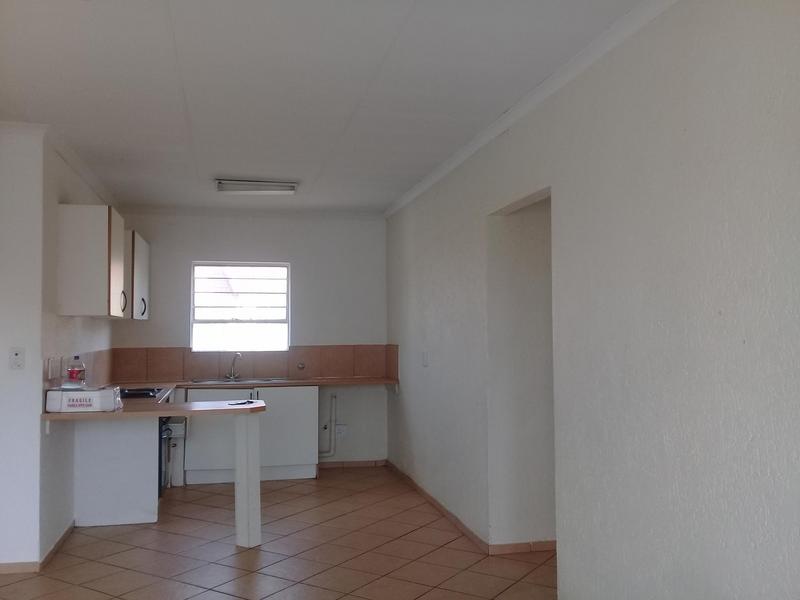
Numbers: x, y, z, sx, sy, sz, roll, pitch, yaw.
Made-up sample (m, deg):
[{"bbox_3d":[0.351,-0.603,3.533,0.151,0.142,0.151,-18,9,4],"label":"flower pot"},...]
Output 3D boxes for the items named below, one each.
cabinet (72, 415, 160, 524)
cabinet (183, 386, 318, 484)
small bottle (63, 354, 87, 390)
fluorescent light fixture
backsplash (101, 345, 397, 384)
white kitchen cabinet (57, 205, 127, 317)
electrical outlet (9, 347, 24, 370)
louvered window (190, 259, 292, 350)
[{"bbox_3d":[-2.117,1.202,5.487,0.570,0.873,0.619,0,-3,-13],"label":"cabinet"},{"bbox_3d":[-1.396,1.253,6.777,1.187,0.876,0.477,0,-3,-13],"label":"cabinet"},{"bbox_3d":[-2.067,0.459,4.568,0.126,0.223,0.126,0,-3,-13],"label":"small bottle"},{"bbox_3d":[-1.190,-0.927,5.947,0.653,0.083,0.142,0,-3,-13],"label":"fluorescent light fixture"},{"bbox_3d":[-1.415,0.624,7.033,2.643,0.338,0.025,0,-3,-13],"label":"backsplash"},{"bbox_3d":[-2.106,-0.245,4.916,0.322,0.722,0.594,0,-3,-13],"label":"white kitchen cabinet"},{"bbox_3d":[-2.235,0.343,4.172,0.089,0.128,0.015,0,-3,-13],"label":"electrical outlet"},{"bbox_3d":[-1.559,0.071,7.047,0.953,0.872,0.061,0,-3,-13],"label":"louvered window"}]

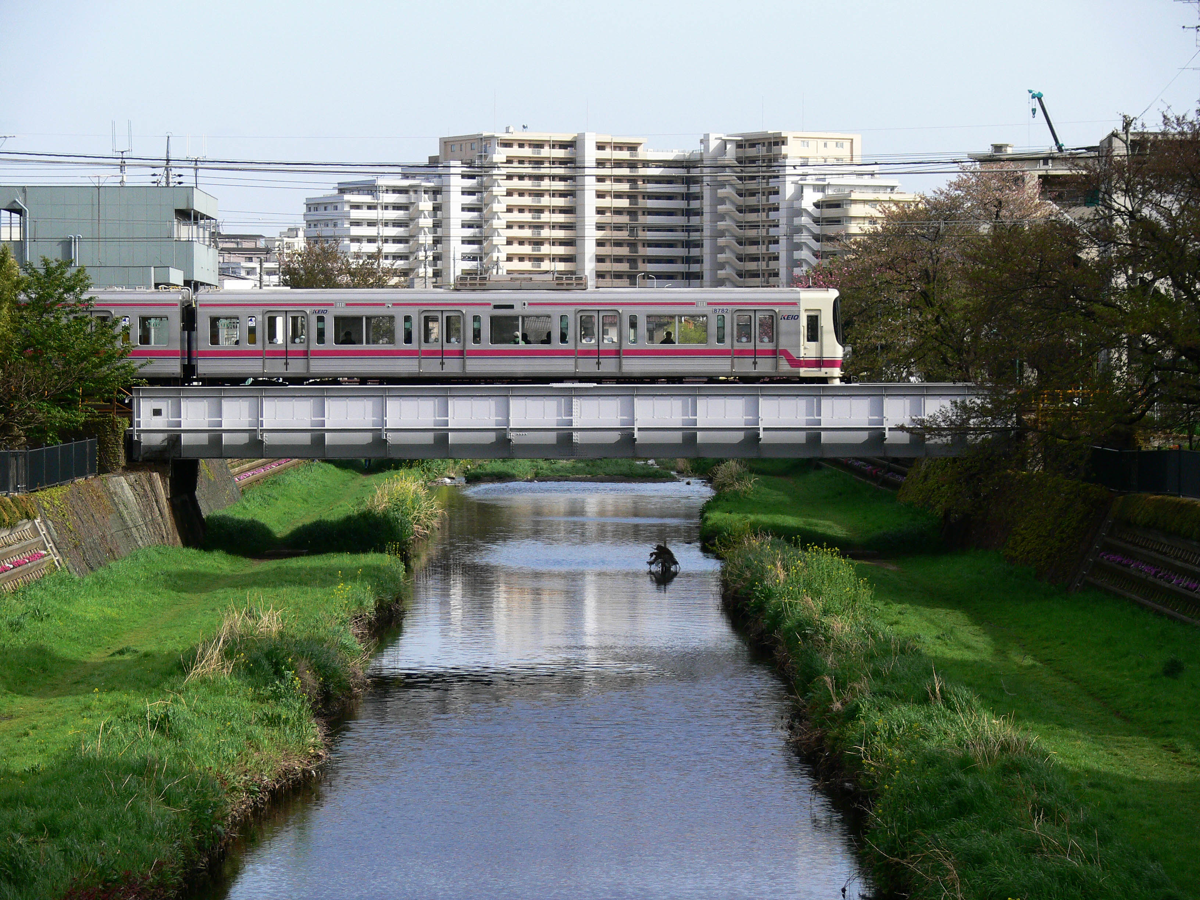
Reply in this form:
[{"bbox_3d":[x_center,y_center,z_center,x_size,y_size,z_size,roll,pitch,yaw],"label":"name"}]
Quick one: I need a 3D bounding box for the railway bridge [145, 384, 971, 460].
[{"bbox_3d":[-0.629,-0.972,121.497,26.600,2.200,8.600,0,2,1],"label":"railway bridge"}]

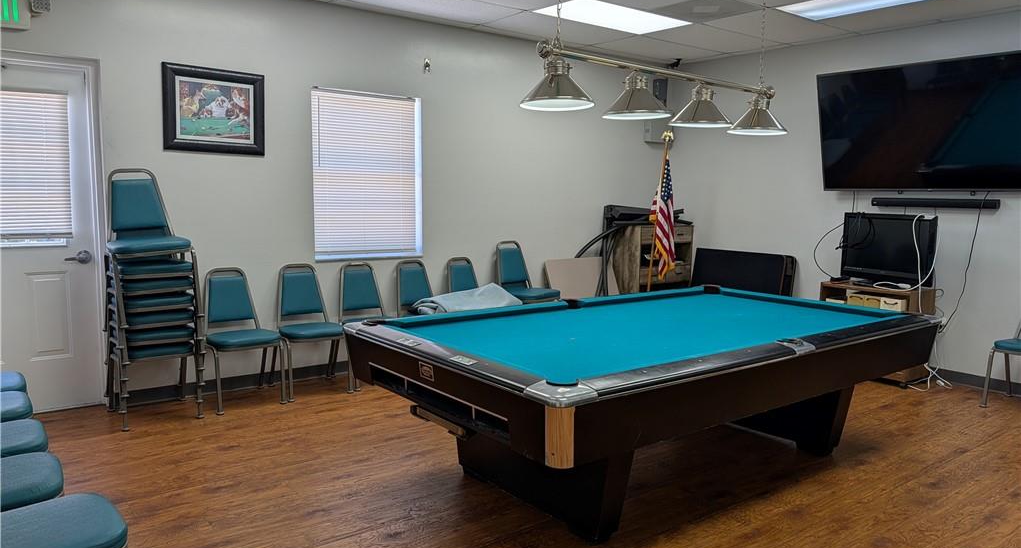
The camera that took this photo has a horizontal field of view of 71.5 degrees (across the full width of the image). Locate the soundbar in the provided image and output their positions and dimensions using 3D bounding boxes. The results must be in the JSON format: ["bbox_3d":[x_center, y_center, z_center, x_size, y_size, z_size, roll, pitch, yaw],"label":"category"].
[{"bbox_3d":[3.293,-0.550,5.522,0.085,0.066,0.920,-4,9,-37],"label":"soundbar"}]

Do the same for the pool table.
[{"bbox_3d":[0.832,0.630,3.891,2.930,0.800,1.650,-4,9,-36],"label":"pool table"}]

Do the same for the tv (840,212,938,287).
[{"bbox_3d":[2.997,-0.183,5.641,0.180,0.555,0.650,-4,9,-37],"label":"tv"}]

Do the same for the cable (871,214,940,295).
[{"bbox_3d":[3.035,-0.157,5.471,0.180,0.580,0.470,-4,9,-37],"label":"cable"}]

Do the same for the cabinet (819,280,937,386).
[{"bbox_3d":[2.961,0.458,5.772,0.435,0.735,0.710,-4,9,-37],"label":"cabinet"}]

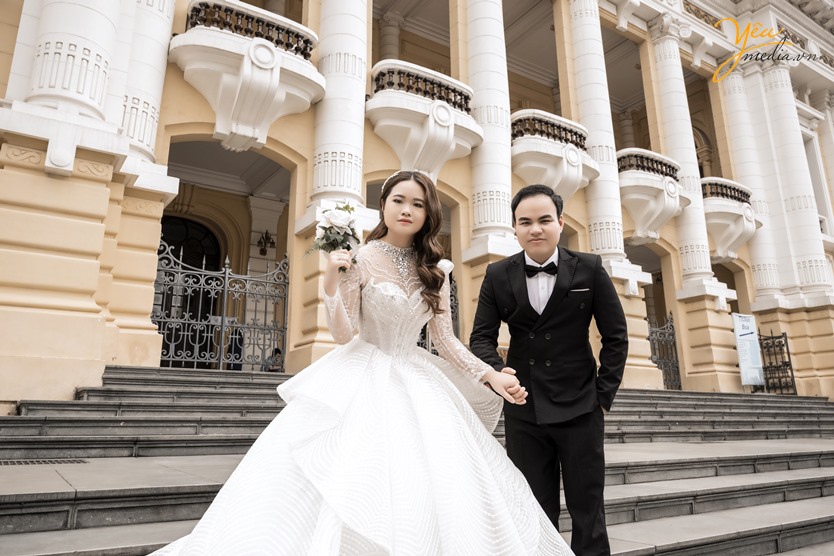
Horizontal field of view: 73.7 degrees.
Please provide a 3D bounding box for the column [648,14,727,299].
[{"bbox_3d":[7.601,-3.673,15.857,1.173,8.763,1.035,8,-17,-29],"label":"column"}]

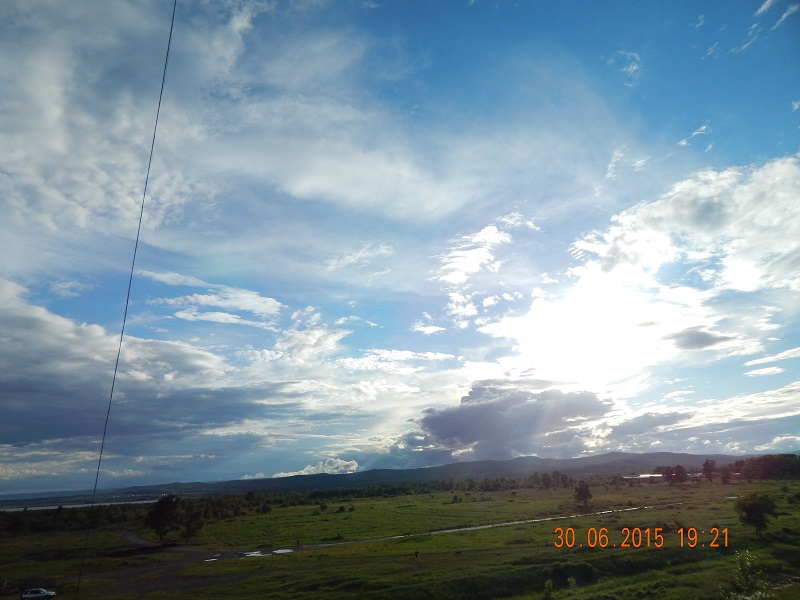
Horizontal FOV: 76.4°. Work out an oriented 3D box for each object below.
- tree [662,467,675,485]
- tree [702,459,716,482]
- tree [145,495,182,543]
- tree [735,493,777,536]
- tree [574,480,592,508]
[{"bbox_3d":[194.440,127.760,370.730,7.900,12.080,7.660,-12,-21,24],"label":"tree"},{"bbox_3d":[212.070,117.660,351.540,8.480,15.430,8.230,-13,-22,27],"label":"tree"},{"bbox_3d":[-72.450,67.420,157.290,10.770,13.550,10.450,5,-21,-23],"label":"tree"},{"bbox_3d":[77.510,47.400,112.630,7.850,8.910,7.620,-14,-22,29],"label":"tree"},{"bbox_3d":[76.000,81.360,213.080,7.190,10.790,6.980,-9,-20,16],"label":"tree"}]

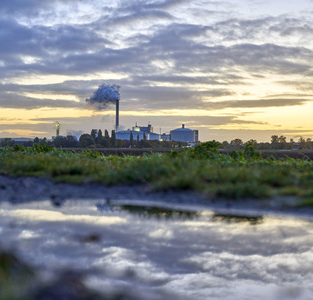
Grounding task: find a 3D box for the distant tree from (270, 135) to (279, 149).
[{"bbox_3d":[94.660,-6.110,500.000,6.390,10.940,6.070,0,0,0],"label":"distant tree"}]

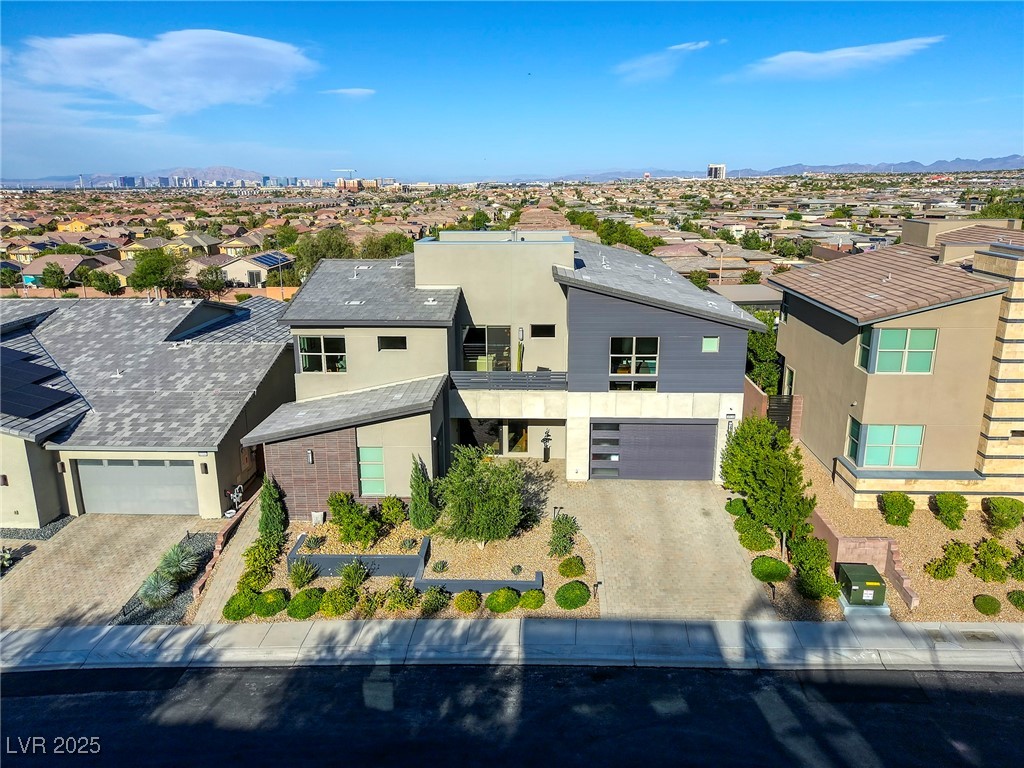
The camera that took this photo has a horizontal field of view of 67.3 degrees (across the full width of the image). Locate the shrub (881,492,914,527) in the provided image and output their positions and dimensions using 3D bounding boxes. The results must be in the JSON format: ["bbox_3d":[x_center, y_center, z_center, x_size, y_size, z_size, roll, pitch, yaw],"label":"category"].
[{"bbox_3d":[12.623,4.099,25.127,0.933,1.128,0.933,0,15,2],"label":"shrub"}]

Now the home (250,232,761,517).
[{"bbox_3d":[0.403,-2.979,38.349,18.500,9.300,26.800,0,15,2],"label":"home"}]

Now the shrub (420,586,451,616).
[{"bbox_3d":[-2.169,6.208,21.959,0.825,0.824,0.825,0,15,2],"label":"shrub"}]

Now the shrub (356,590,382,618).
[{"bbox_3d":[-3.993,6.109,21.406,0.656,0.849,0.656,0,15,0],"label":"shrub"}]

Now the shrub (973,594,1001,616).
[{"bbox_3d":[13.176,6.130,21.316,0.662,0.537,0.662,0,15,2],"label":"shrub"}]

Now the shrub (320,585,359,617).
[{"bbox_3d":[-4.982,6.266,22.225,1.075,0.774,1.075,0,15,2],"label":"shrub"}]

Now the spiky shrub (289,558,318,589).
[{"bbox_3d":[-6.150,5.613,22.859,0.832,0.942,0.832,0,15,0],"label":"spiky shrub"}]

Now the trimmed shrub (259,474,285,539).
[{"bbox_3d":[-8.262,4.212,26.282,0.850,2.300,0.850,0,15,3],"label":"trimmed shrub"}]

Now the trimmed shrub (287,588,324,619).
[{"bbox_3d":[-5.743,6.156,21.479,1.009,0.715,1.050,0,15,0],"label":"trimmed shrub"}]

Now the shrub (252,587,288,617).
[{"bbox_3d":[-6.741,6.150,21.549,0.923,0.684,0.960,0,15,0],"label":"shrub"}]

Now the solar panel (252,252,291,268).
[{"bbox_3d":[-34.332,-17.850,110.341,3.100,0.120,9.400,22,15,-3],"label":"solar panel"}]

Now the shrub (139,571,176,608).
[{"bbox_3d":[-10.965,6.370,23.806,1.100,1.050,1.100,0,15,3],"label":"shrub"}]

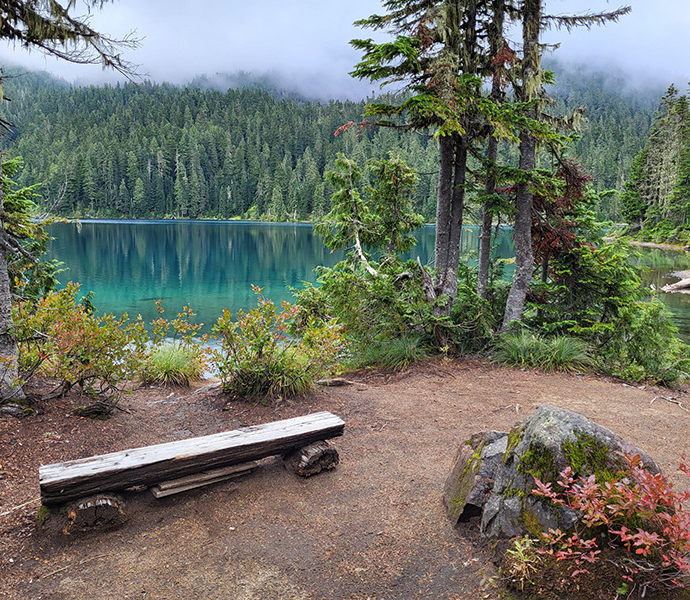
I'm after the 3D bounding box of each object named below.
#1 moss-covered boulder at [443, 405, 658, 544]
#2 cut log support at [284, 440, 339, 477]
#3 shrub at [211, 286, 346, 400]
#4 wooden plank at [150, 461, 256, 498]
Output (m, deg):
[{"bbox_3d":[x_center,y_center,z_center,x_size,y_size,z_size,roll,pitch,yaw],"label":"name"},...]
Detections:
[{"bbox_3d":[1.180,0.906,3.519,1.140,0.560,0.920,3,8,19],"label":"moss-covered boulder"},{"bbox_3d":[-0.246,1.009,4.053,0.240,0.180,0.380,-5,9,-30],"label":"cut log support"},{"bbox_3d":[-0.630,0.367,5.756,1.220,1.020,0.980,-1,8,-7],"label":"shrub"},{"bbox_3d":[-0.896,1.097,3.816,0.680,0.070,0.150,-6,10,-36],"label":"wooden plank"}]

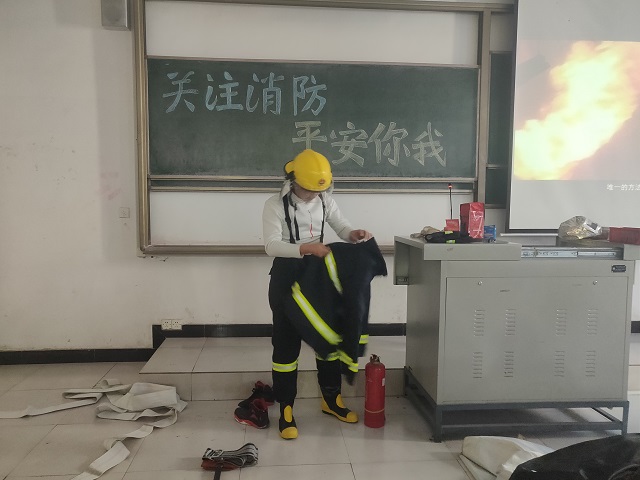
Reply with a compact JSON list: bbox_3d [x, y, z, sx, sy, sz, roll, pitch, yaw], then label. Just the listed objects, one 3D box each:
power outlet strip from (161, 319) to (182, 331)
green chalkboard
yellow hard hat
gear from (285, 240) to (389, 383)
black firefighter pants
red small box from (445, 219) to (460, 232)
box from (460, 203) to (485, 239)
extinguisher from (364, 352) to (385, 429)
[{"bbox_3d":[-1.296,0.746,4.051,0.175,0.090,0.015,0,5,-5],"label":"power outlet strip"},{"bbox_3d":[-0.010,-0.998,3.946,2.824,1.008,0.040,0,5,-5],"label":"green chalkboard"},{"bbox_3d":[-0.063,-0.422,2.790,0.235,0.190,0.290,-3,39,-37],"label":"yellow hard hat"},{"bbox_3d":[0.086,0.414,2.740,0.560,0.849,0.280,-1,5,-20],"label":"gear"},{"bbox_3d":[-0.100,0.578,2.968,0.440,0.960,0.320,-2,5,-25],"label":"black firefighter pants"},{"bbox_3d":[0.892,-0.091,3.140,0.090,0.104,0.070,0,5,-5],"label":"red small box"},{"bbox_3d":[1.037,-0.133,3.134,0.103,0.236,0.130,0,5,-5],"label":"box"},{"bbox_3d":[0.346,0.947,2.933,0.130,0.452,0.130,0,5,0],"label":"extinguisher"}]

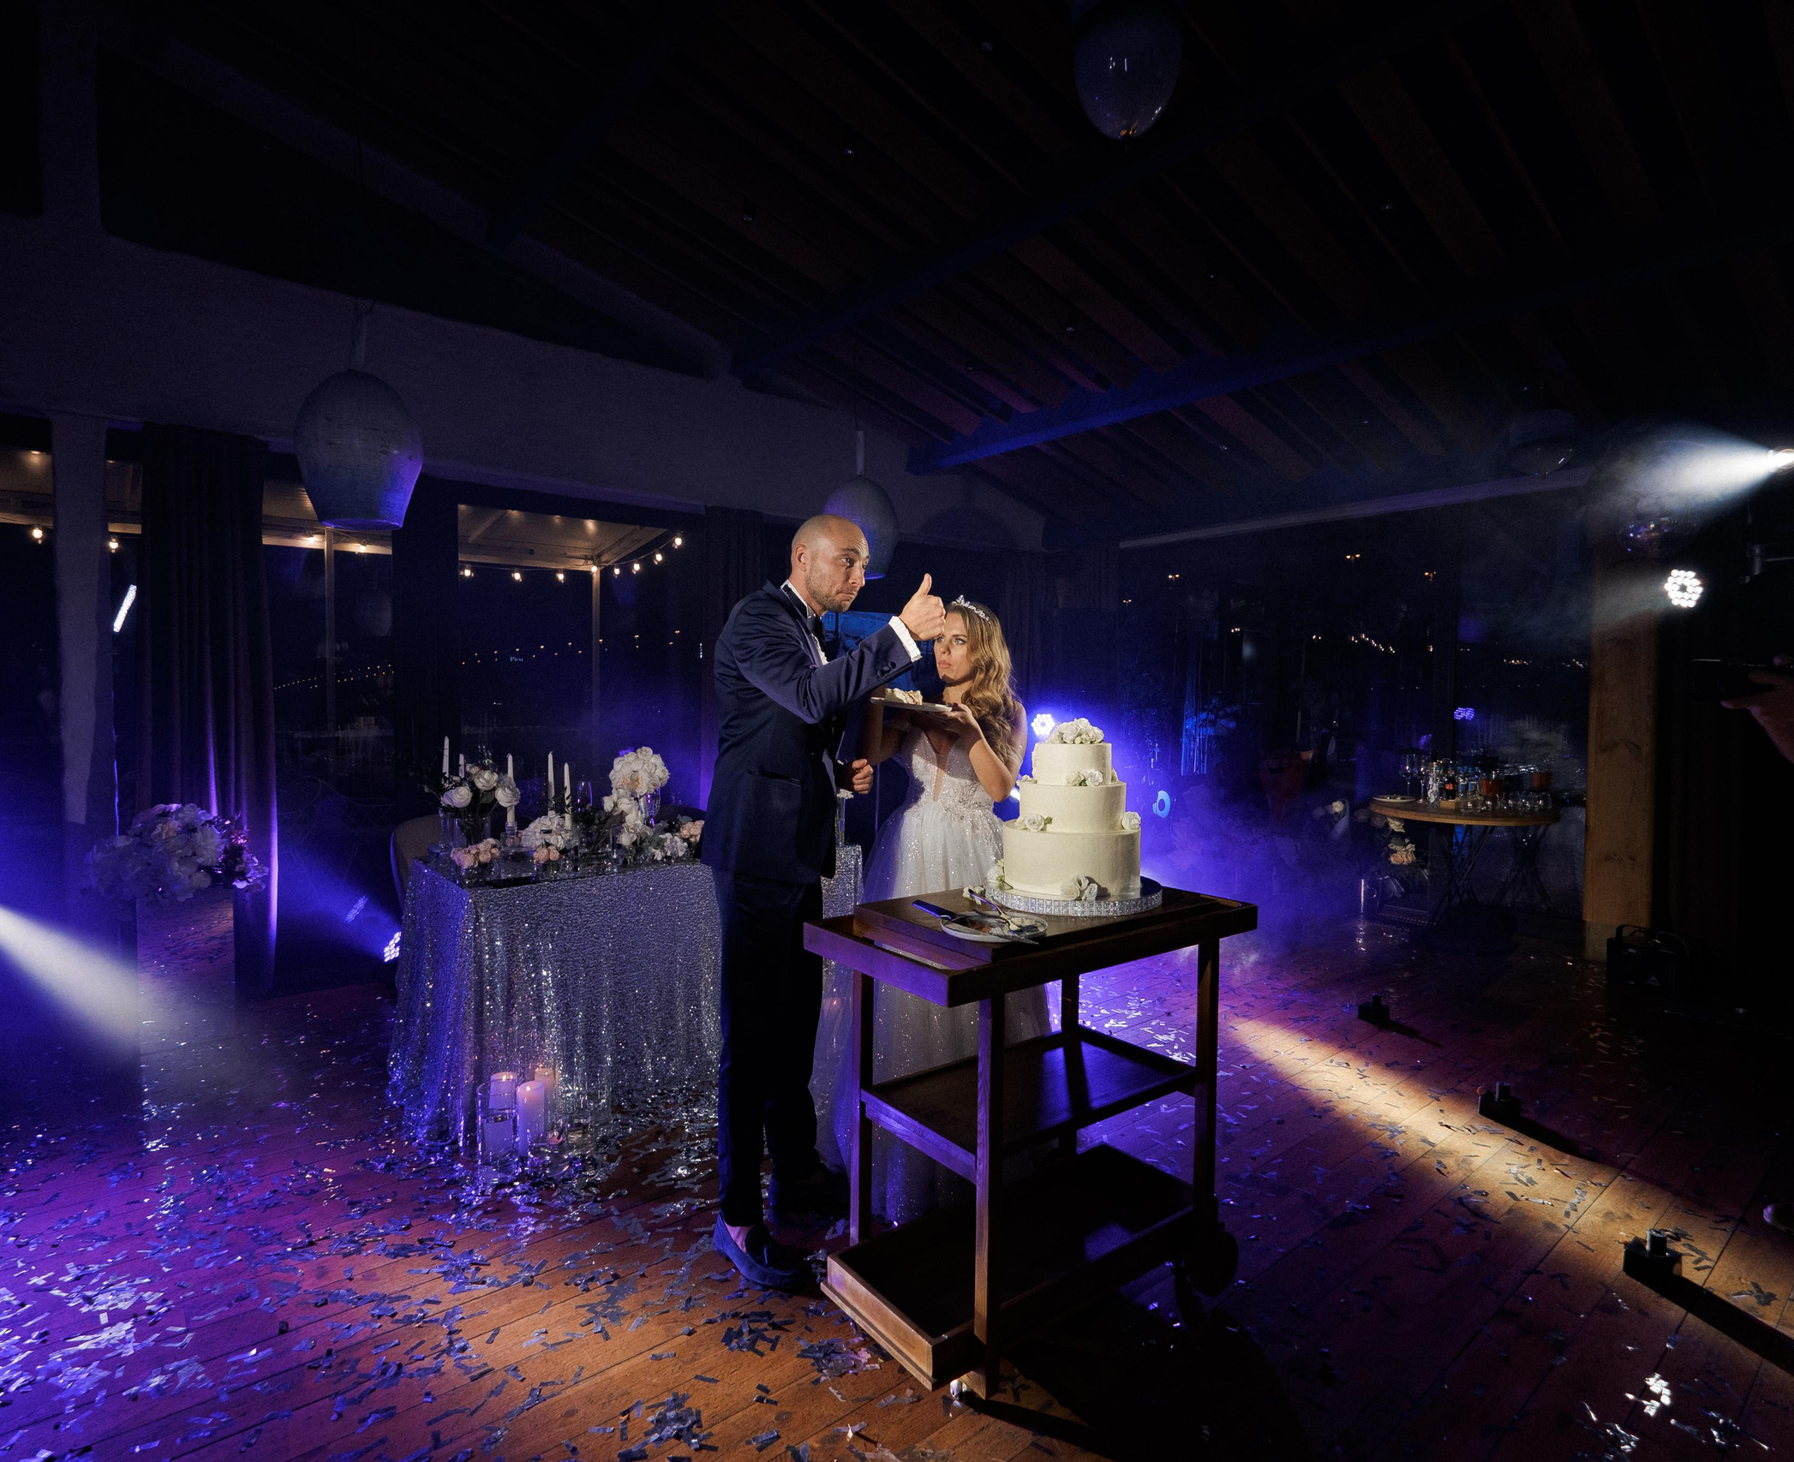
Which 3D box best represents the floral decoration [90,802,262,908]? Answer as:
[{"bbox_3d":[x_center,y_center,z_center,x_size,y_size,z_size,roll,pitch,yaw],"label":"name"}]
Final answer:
[{"bbox_3d":[-2.254,0.383,2.857,0.480,0.310,0.430,0,1,-37],"label":"floral decoration"}]

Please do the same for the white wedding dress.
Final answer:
[{"bbox_3d":[0.103,0.608,2.581,0.700,1.270,0.700,1,1,22],"label":"white wedding dress"}]

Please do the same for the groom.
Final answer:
[{"bbox_3d":[-0.174,0.361,2.206,0.570,1.770,0.510,1,1,14],"label":"groom"}]

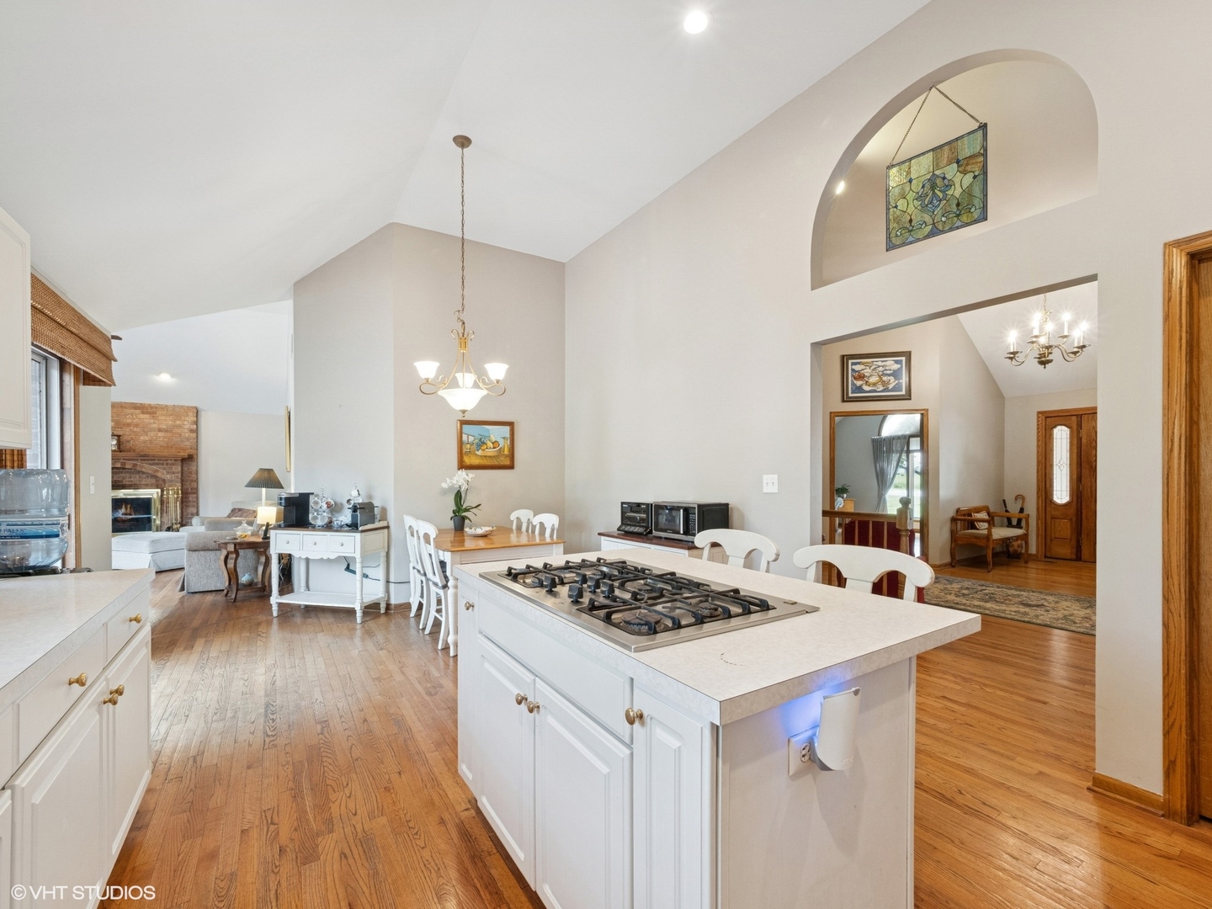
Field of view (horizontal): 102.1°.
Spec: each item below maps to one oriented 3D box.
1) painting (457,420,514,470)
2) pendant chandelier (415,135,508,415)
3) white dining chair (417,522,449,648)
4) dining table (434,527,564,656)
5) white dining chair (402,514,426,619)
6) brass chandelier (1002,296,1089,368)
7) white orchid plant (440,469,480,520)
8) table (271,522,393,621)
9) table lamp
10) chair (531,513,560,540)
[{"bbox_3d":[-1.201,-0.094,4.969,0.587,0.492,0.029,1,-1,-34],"label":"painting"},{"bbox_3d":[-1.014,-1.268,3.464,0.629,1.970,0.601,0,-1,-16],"label":"pendant chandelier"},{"bbox_3d":[-1.158,0.965,3.846,0.517,0.939,0.447,1,-1,-31],"label":"white dining chair"},{"bbox_3d":[-1.109,1.076,4.211,0.930,0.747,1.430,1,-1,-31],"label":"dining table"},{"bbox_3d":[-1.478,0.984,4.316,0.517,0.939,0.447,1,-1,-31],"label":"white dining chair"},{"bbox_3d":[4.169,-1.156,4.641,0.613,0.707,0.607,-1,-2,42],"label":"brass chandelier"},{"bbox_3d":[-1.361,0.411,4.574,0.362,0.525,0.269,0,-1,-17],"label":"white orchid plant"},{"bbox_3d":[-2.510,1.035,4.450,0.967,0.848,0.384,0,-1,13],"label":"table"},{"bbox_3d":[-3.647,0.522,5.244,0.348,0.752,0.341,1,-1,-35],"label":"table lamp"},{"bbox_3d":[-0.682,0.978,4.170,0.517,0.939,0.447,1,-1,-31],"label":"chair"}]

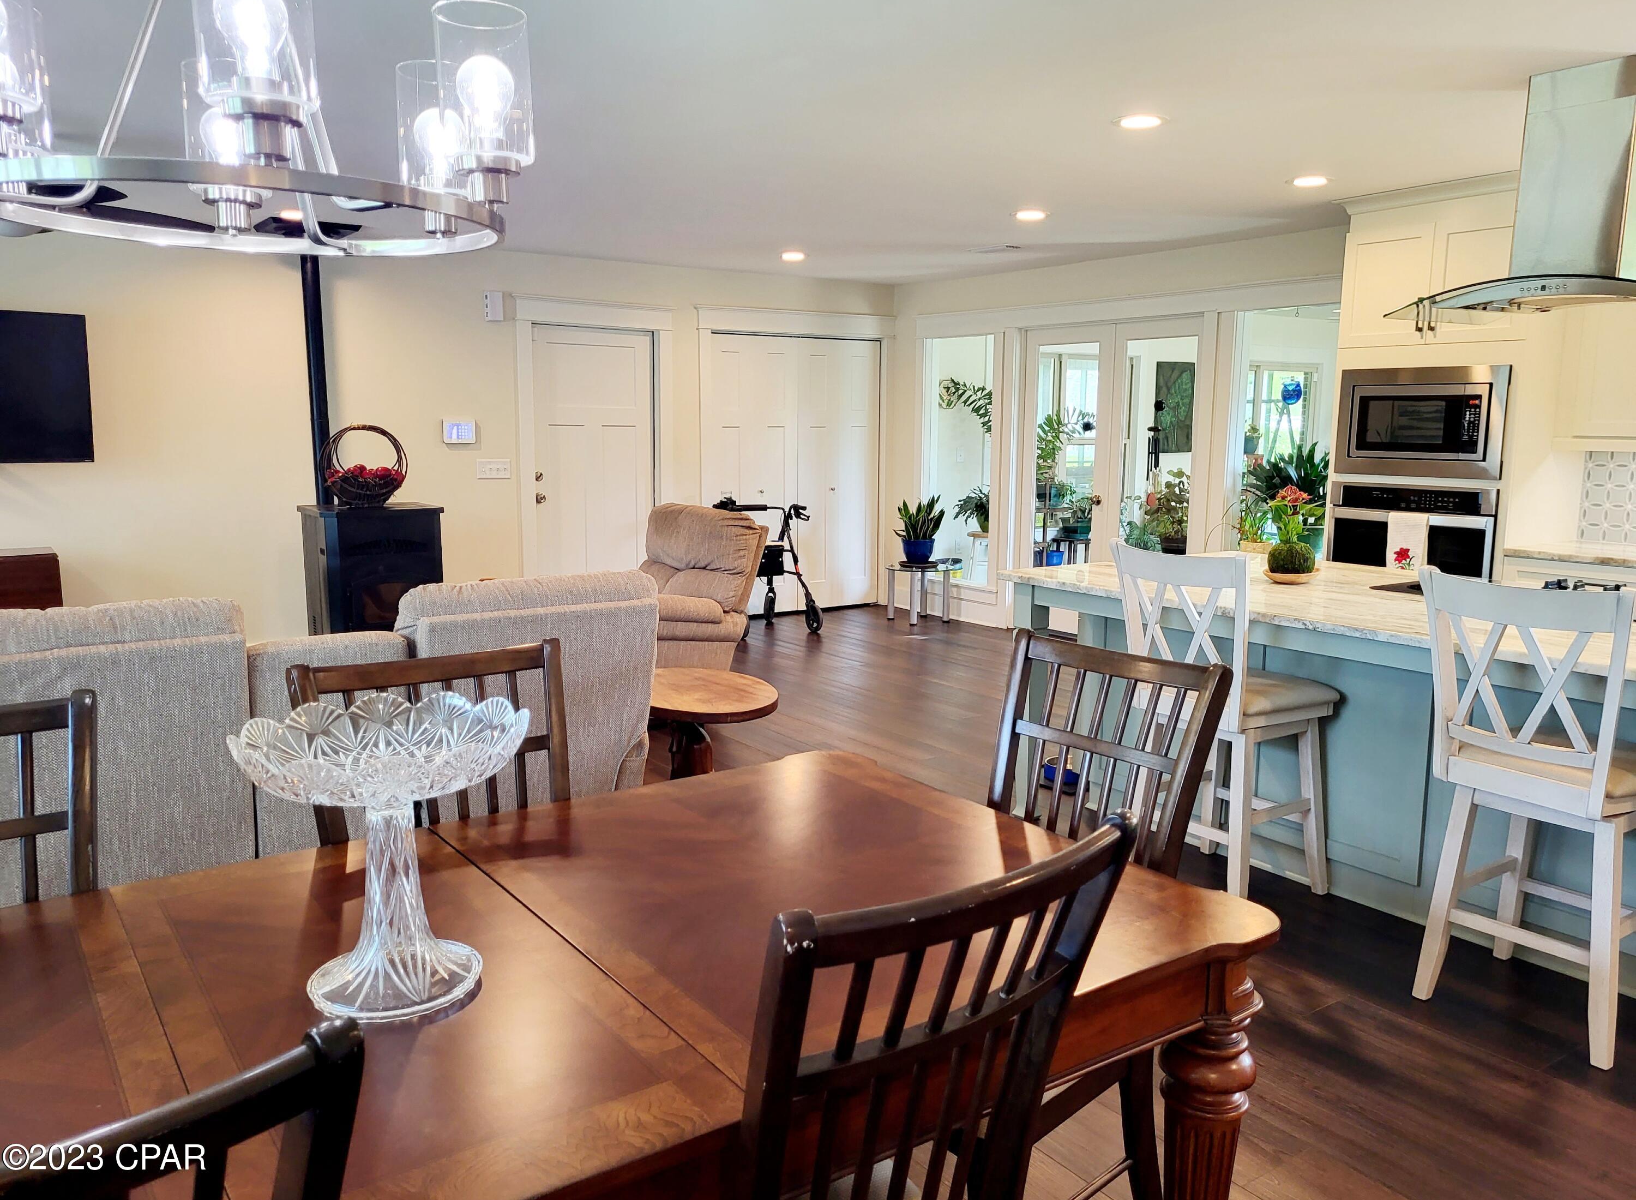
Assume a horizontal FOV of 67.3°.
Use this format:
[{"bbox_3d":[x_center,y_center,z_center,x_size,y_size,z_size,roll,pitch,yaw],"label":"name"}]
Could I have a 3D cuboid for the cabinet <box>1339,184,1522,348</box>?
[{"bbox_3d":[2.873,-1.428,5.435,0.600,0.620,0.810,-5,10,-34],"label":"cabinet"}]

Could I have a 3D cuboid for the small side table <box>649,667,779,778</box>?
[{"bbox_3d":[-0.417,0.581,4.304,0.530,0.550,0.740,-4,9,-24],"label":"small side table"}]

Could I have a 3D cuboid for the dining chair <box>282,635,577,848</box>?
[{"bbox_3d":[-0.592,0.627,2.205,0.500,1.000,0.560,-5,10,-34],"label":"dining chair"}]

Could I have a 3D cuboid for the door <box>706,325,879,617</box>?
[{"bbox_3d":[-0.158,-0.915,9.100,1.500,2.030,0.060,-5,10,-34],"label":"door"}]

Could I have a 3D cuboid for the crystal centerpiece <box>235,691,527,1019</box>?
[{"bbox_3d":[-0.544,0.322,1.566,0.357,0.336,0.357,-6,10,-34],"label":"crystal centerpiece"}]

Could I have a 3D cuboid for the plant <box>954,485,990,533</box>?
[{"bbox_3d":[1.298,-0.702,9.387,0.480,0.380,0.460,1,9,8],"label":"plant"}]

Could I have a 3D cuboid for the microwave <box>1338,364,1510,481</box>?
[{"bbox_3d":[2.811,-0.799,5.532,0.420,0.472,0.755,-6,10,-34],"label":"microwave"}]

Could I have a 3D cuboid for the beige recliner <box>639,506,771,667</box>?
[{"bbox_3d":[-0.800,-0.005,6.399,0.950,1.020,0.900,-4,9,-27],"label":"beige recliner"}]

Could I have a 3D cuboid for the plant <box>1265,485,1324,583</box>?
[{"bbox_3d":[1.621,-0.231,4.166,0.201,0.336,0.201,-5,10,-34],"label":"plant"}]

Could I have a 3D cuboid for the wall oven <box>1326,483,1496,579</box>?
[{"bbox_3d":[2.839,-0.163,5.624,0.600,0.720,0.765,-5,10,-34],"label":"wall oven"}]

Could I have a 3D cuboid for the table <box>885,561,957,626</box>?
[{"bbox_3d":[0.738,-0.049,8.973,0.500,0.410,0.500,0,9,0],"label":"table"}]

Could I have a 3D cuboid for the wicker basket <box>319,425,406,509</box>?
[{"bbox_3d":[-2.484,-0.730,6.739,0.455,0.440,0.370,-6,10,-34],"label":"wicker basket"}]

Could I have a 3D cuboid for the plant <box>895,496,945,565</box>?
[{"bbox_3d":[0.722,-0.491,8.787,0.340,0.501,0.340,0,8,0],"label":"plant"}]

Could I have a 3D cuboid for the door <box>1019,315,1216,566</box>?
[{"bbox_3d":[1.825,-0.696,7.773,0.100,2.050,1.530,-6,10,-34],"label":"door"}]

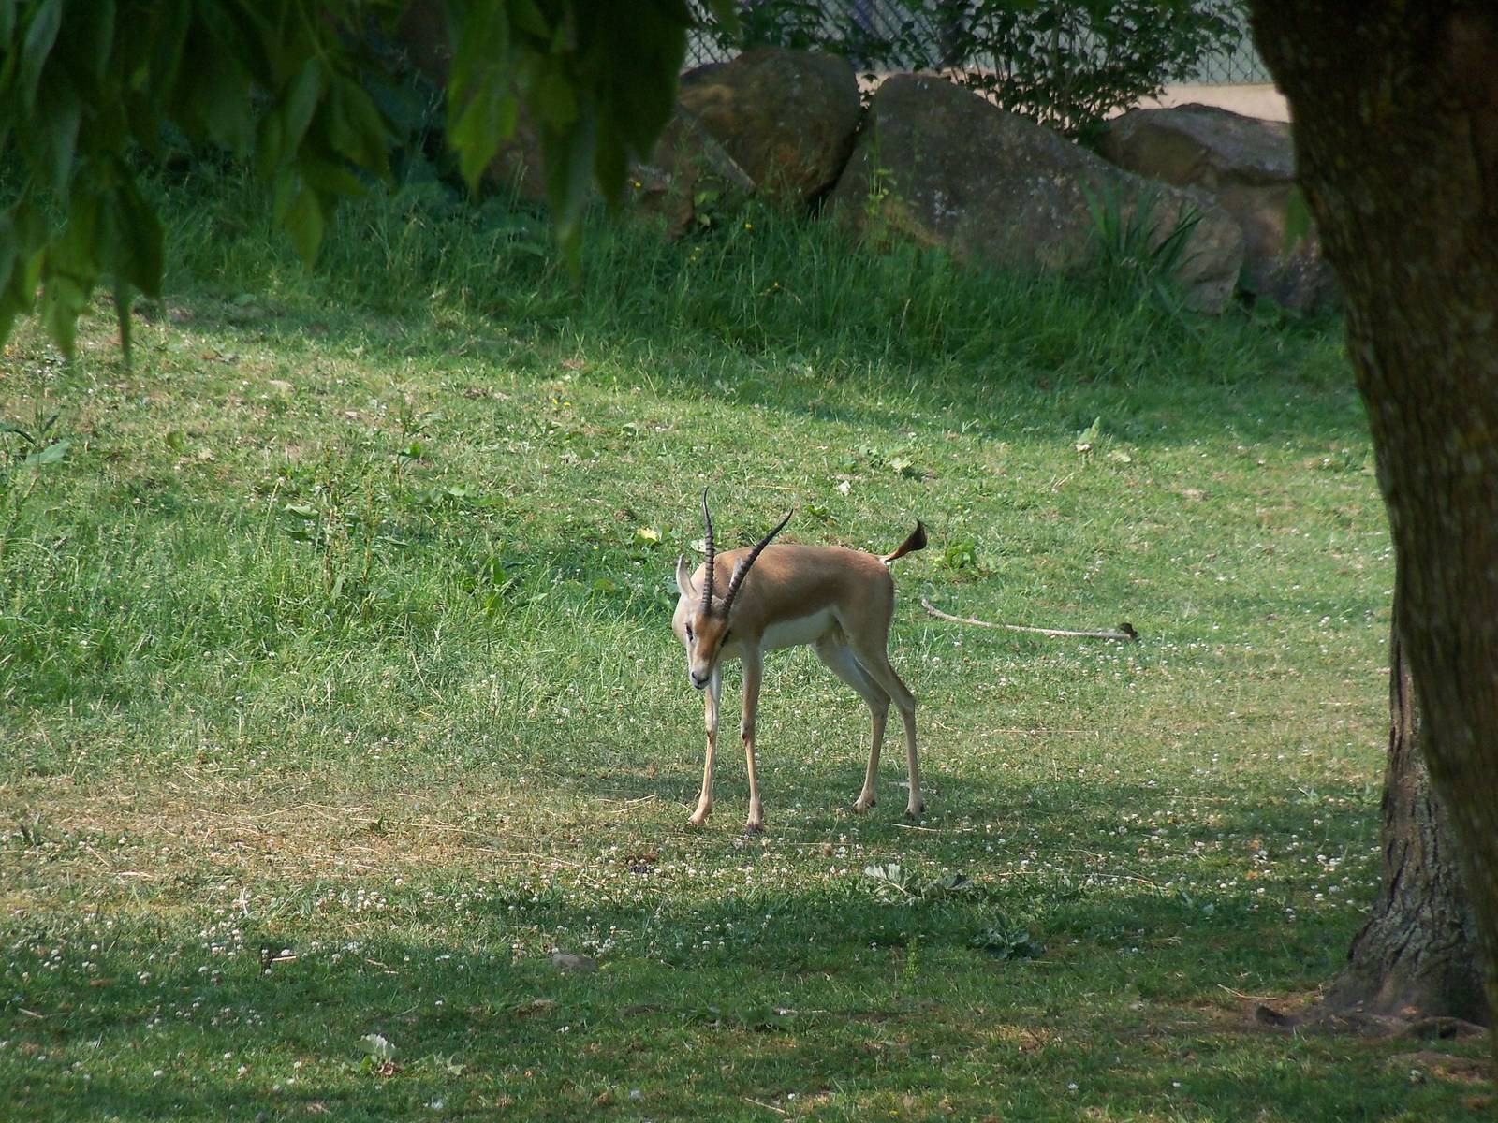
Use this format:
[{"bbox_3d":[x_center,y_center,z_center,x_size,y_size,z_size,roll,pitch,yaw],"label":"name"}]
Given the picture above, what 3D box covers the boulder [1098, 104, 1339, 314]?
[{"bbox_3d":[1.603,-1.172,50.300,0.890,0.700,0.700,0,5,0],"label":"boulder"}]

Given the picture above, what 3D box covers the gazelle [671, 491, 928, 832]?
[{"bbox_3d":[0.123,0.236,37.500,0.870,0.840,0.290,-4,6,-43],"label":"gazelle"}]

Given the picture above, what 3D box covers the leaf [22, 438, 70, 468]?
[{"bbox_3d":[-2.017,-0.311,43.500,0.140,0.080,0.080,0,5,0],"label":"leaf"}]

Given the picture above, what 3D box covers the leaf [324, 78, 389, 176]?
[{"bbox_3d":[-0.337,-0.374,13.000,0.055,0.086,0.040,0,5,0],"label":"leaf"}]

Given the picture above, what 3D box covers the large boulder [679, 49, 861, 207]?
[{"bbox_3d":[0.060,-1.418,50.500,0.630,0.590,0.550,0,5,0],"label":"large boulder"}]

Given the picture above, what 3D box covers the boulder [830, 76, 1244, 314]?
[{"bbox_3d":[0.949,-1.211,50.000,1.370,0.790,0.800,0,5,0],"label":"boulder"}]

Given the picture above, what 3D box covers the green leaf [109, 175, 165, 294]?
[{"bbox_3d":[-0.526,-0.281,13.000,0.050,0.108,0.040,0,5,0],"label":"green leaf"}]

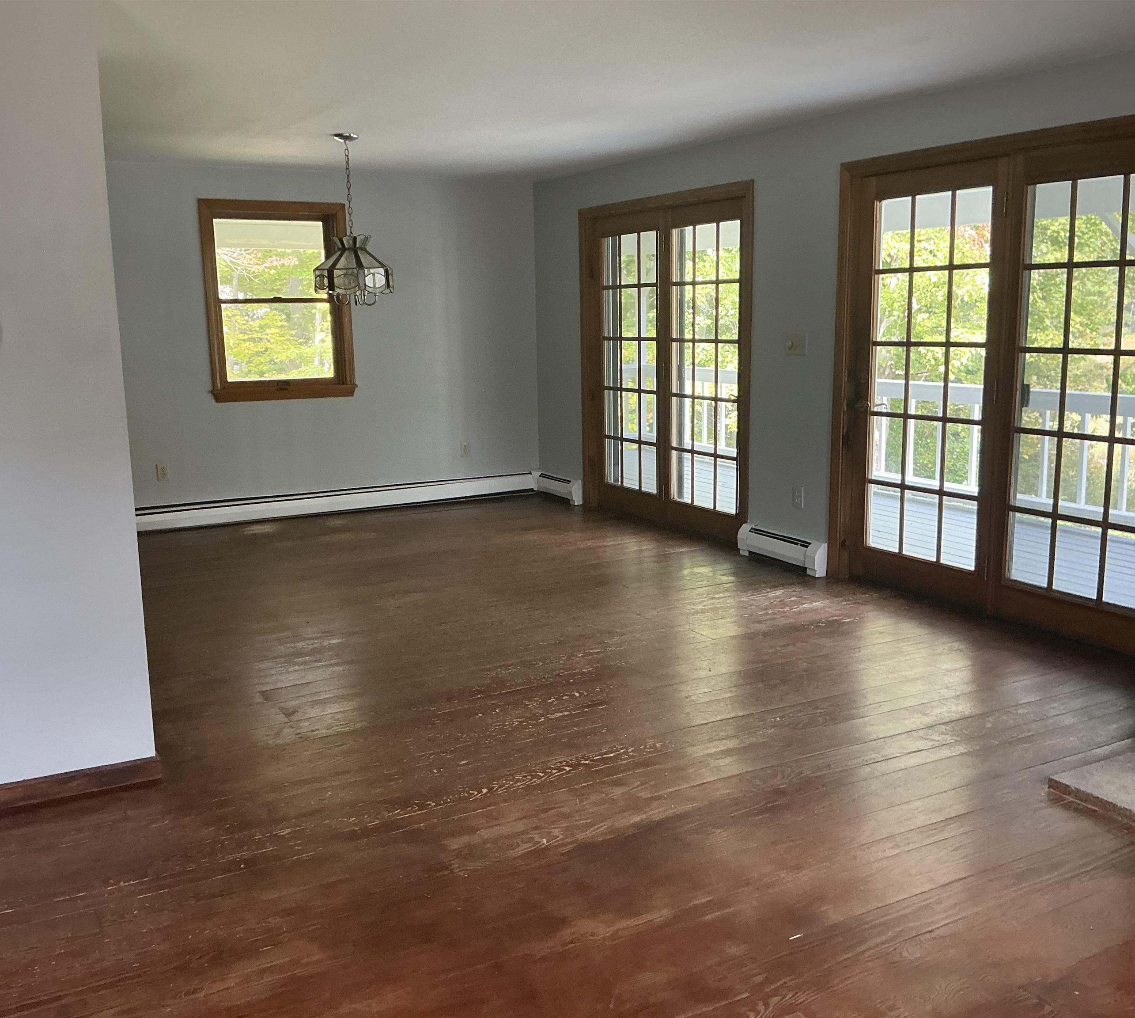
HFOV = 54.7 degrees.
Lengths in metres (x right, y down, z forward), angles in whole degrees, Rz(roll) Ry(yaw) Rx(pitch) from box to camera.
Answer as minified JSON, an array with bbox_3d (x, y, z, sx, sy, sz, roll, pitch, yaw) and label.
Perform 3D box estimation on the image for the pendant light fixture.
[{"bbox_3d":[-1.189,-1.569,6.001,0.440,0.902,0.440,-7,12,-30],"label":"pendant light fixture"}]

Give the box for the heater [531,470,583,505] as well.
[{"bbox_3d":[-0.086,-0.161,8.385,0.072,0.180,0.660,-7,12,-30],"label":"heater"}]

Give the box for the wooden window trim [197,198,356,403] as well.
[{"bbox_3d":[-1.953,-1.403,7.461,1.014,1.322,0.090,-7,12,-30],"label":"wooden window trim"}]

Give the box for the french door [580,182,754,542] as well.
[{"bbox_3d":[0.613,-0.932,7.154,0.120,2.130,1.892,-7,12,-30],"label":"french door"}]

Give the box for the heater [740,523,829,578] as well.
[{"bbox_3d":[1.206,0.228,6.207,0.072,0.180,0.662,-7,12,-30],"label":"heater"}]

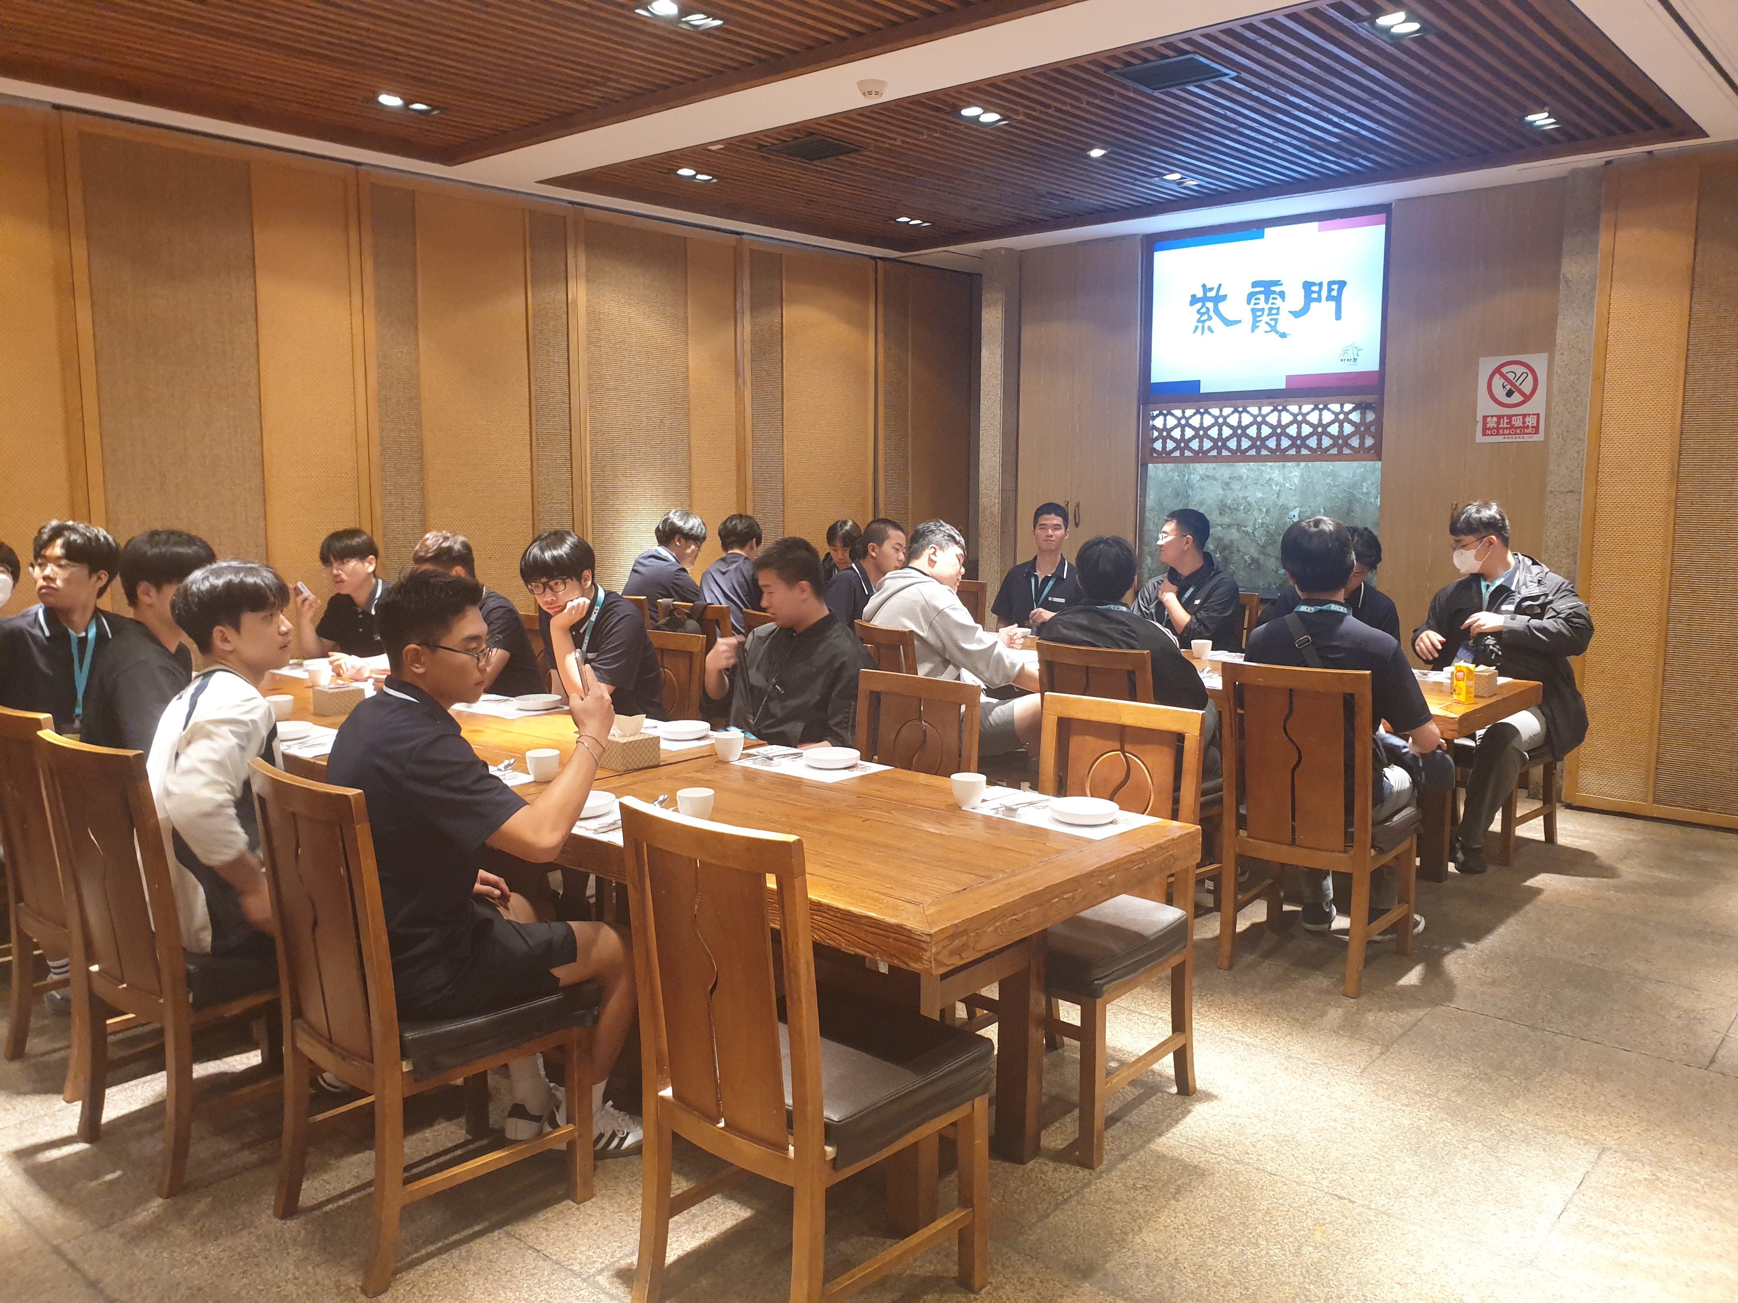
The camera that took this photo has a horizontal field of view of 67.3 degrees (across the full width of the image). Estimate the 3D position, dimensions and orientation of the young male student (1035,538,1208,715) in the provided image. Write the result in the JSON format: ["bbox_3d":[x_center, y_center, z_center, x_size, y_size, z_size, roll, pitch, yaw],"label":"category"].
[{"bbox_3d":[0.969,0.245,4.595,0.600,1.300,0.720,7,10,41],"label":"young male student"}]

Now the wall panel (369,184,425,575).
[{"bbox_3d":[-2.119,-0.718,5.951,0.050,2.700,0.222,7,10,42],"label":"wall panel"}]

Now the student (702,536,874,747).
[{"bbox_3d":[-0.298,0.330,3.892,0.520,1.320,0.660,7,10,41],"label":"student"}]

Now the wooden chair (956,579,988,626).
[{"bbox_3d":[0.326,0.115,6.889,0.440,0.955,0.500,7,10,41],"label":"wooden chair"}]

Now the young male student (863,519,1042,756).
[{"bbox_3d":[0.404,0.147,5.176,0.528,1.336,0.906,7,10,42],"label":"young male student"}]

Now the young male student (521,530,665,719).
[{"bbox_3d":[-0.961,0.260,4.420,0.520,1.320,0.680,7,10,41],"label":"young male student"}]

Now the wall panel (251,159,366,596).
[{"bbox_3d":[-2.542,-0.737,6.091,0.060,2.900,0.470,7,10,44],"label":"wall panel"}]

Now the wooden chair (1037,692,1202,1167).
[{"bbox_3d":[0.502,0.628,3.180,0.455,0.970,0.520,6,9,41],"label":"wooden chair"}]

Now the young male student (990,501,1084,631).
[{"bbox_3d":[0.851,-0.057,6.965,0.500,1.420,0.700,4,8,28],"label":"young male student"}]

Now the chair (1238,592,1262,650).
[{"bbox_3d":[1.556,0.205,6.153,0.414,0.962,0.513,7,10,42],"label":"chair"}]

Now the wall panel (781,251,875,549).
[{"bbox_3d":[-0.261,-1.016,8.395,0.060,2.900,0.810,7,10,44],"label":"wall panel"}]

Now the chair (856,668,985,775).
[{"bbox_3d":[0.002,0.573,3.630,0.450,0.970,0.520,6,9,41],"label":"chair"}]

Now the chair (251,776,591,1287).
[{"bbox_3d":[-0.903,0.676,2.663,0.421,0.962,0.509,7,10,42],"label":"chair"}]

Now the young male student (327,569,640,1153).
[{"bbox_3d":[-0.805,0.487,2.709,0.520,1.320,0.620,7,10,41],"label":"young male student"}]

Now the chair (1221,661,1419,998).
[{"bbox_3d":[1.401,0.494,4.035,0.440,0.955,0.500,6,10,40],"label":"chair"}]

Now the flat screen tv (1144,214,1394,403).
[{"bbox_3d":[2.045,-1.784,6.840,1.280,0.850,0.070,7,10,41],"label":"flat screen tv"}]

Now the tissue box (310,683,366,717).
[{"bbox_3d":[-1.791,0.163,4.413,0.125,0.085,0.125,6,9,41],"label":"tissue box"}]

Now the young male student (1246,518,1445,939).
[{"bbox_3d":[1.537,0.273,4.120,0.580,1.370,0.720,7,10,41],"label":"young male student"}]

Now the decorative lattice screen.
[{"bbox_3d":[2.096,-1.188,7.079,1.394,0.325,0.045,7,10,42],"label":"decorative lattice screen"}]

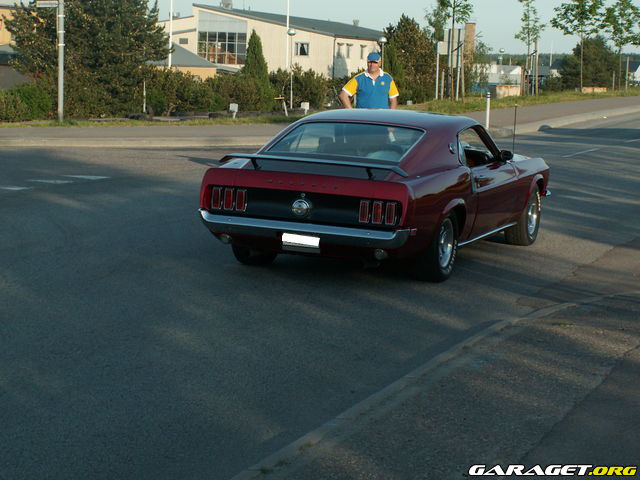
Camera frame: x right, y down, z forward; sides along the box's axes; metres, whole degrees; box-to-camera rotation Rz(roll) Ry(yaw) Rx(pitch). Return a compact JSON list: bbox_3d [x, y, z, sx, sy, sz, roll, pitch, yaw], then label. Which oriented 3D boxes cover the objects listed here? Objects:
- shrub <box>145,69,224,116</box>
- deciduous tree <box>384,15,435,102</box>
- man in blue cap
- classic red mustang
[{"bbox_3d":[-4.042,-4.447,45.000,2.350,1.400,1.900,1,7,-5],"label":"shrub"},{"bbox_3d":[3.705,-7.493,62.000,2.100,3.700,2.100,2,7,3],"label":"deciduous tree"},{"bbox_3d":[0.631,-1.557,19.708,0.780,1.820,0.380,2,7,5],"label":"man in blue cap"},{"bbox_3d":[0.743,-0.487,13.364,1.830,1.280,4.760,5,7,22],"label":"classic red mustang"}]

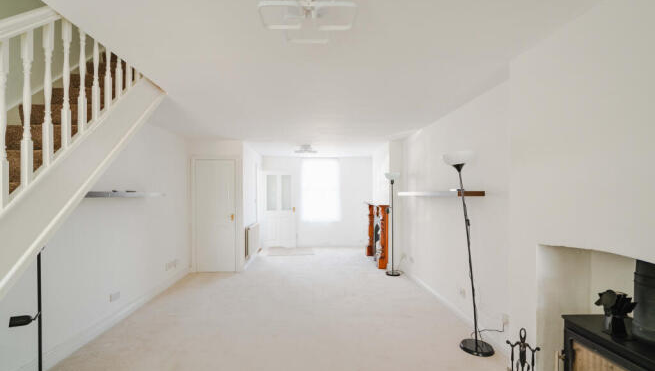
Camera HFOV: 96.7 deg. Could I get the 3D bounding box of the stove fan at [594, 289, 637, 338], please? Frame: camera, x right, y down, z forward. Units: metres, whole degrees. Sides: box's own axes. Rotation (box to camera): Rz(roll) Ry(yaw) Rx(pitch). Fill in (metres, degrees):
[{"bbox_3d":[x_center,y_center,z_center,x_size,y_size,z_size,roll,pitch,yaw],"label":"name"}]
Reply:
[{"bbox_3d":[1.450,0.638,1.465,0.110,0.230,0.170,0,-1,-7],"label":"stove fan"}]

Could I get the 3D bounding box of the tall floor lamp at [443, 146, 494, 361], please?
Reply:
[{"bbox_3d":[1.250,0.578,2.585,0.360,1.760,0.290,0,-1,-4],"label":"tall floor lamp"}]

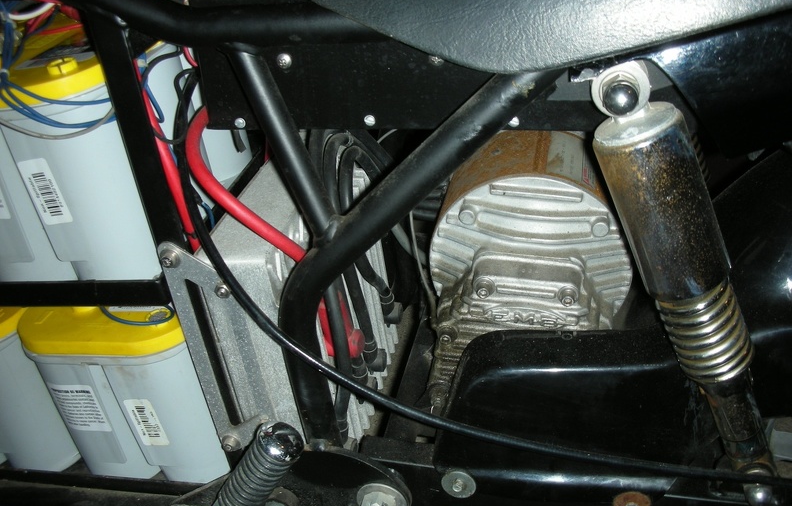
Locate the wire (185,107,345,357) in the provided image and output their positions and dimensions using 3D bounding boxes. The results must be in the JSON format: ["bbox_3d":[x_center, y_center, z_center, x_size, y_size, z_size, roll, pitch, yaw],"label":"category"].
[{"bbox_3d":[-0.108,-0.004,0.678,0.093,0.251,0.055,0,32,14],"label":"wire"}]

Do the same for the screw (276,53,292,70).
[{"bbox_3d":[-0.081,-0.140,0.584,0.011,0.011,0.008,0,32,14],"label":"screw"}]

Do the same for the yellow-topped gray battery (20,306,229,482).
[{"bbox_3d":[-0.225,0.073,0.829,0.173,0.195,0.254,-2,32,14],"label":"yellow-topped gray battery"}]

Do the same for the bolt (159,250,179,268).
[{"bbox_3d":[-0.169,0.005,0.595,0.014,0.014,0.012,0,32,14],"label":"bolt"}]

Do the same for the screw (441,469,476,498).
[{"bbox_3d":[0.054,0.201,0.693,0.031,0.031,0.014,0,32,14],"label":"screw"}]

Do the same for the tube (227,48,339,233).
[{"bbox_3d":[-0.081,-0.077,0.586,0.026,0.155,0.026,-13,28,20],"label":"tube"}]

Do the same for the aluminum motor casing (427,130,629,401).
[{"bbox_3d":[0.132,0.001,0.763,0.185,0.225,0.220,0,32,14],"label":"aluminum motor casing"}]

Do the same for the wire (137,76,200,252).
[{"bbox_3d":[-0.170,-0.068,0.603,0.017,0.149,0.016,0,32,13],"label":"wire"}]

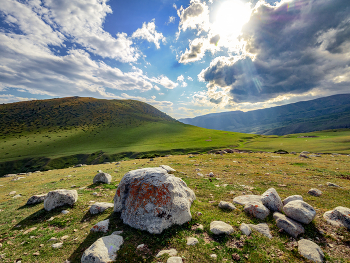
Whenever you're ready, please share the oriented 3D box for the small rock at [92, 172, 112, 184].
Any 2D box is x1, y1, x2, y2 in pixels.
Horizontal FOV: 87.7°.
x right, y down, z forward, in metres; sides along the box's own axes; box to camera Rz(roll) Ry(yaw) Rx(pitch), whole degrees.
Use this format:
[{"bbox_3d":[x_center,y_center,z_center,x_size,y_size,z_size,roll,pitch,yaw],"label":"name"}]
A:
[{"bbox_3d":[-2.170,1.410,5.500,0.480,0.330,0.420,0,2,-6],"label":"small rock"}]

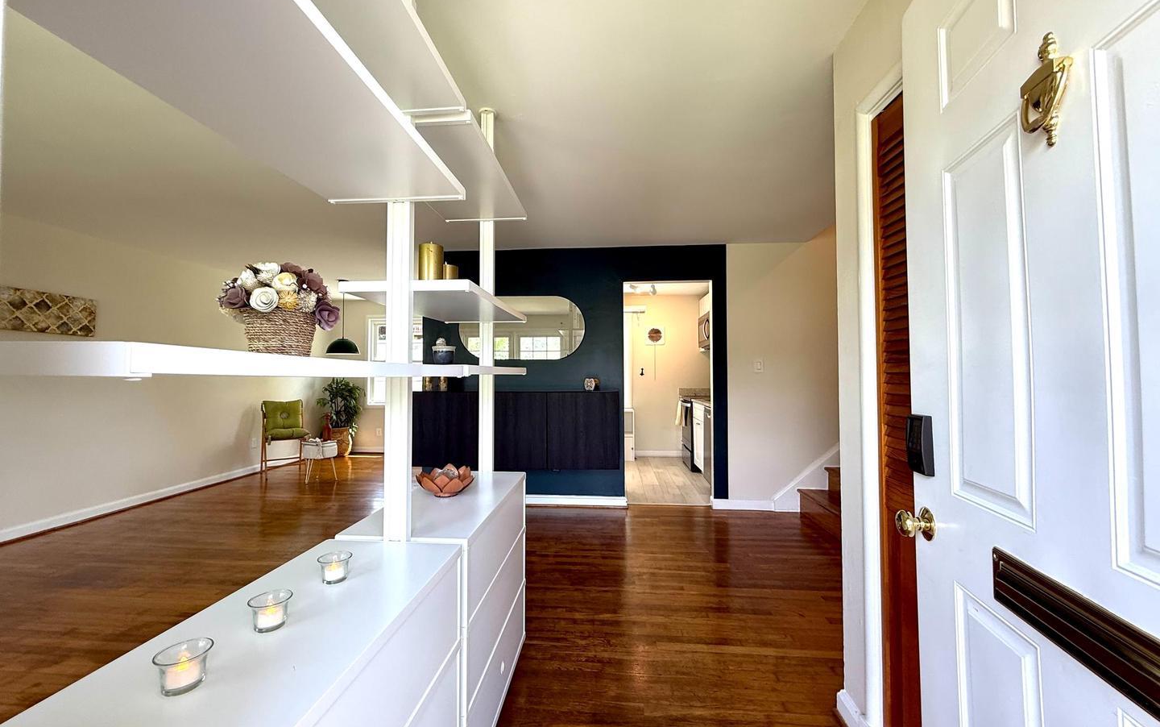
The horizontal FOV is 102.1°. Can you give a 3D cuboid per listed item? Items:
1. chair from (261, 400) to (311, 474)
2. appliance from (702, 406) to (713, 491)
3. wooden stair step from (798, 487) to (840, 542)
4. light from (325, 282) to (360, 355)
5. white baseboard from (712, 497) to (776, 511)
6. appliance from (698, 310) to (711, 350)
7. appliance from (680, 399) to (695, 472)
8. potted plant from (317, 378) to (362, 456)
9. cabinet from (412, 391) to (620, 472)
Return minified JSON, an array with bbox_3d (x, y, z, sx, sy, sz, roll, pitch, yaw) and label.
[{"bbox_3d":[-3.642,0.914,5.795,0.480,0.920,0.540,1,-2,-40],"label":"chair"},{"bbox_3d":[1.656,0.915,4.923,0.620,0.870,0.600,0,-1,5],"label":"appliance"},{"bbox_3d":[2.063,1.218,3.764,0.280,0.205,0.890,0,-1,5],"label":"wooden stair step"},{"bbox_3d":[-3.001,-0.589,5.952,0.390,0.940,0.390,0,-1,5],"label":"light"},{"bbox_3d":[1.480,1.282,4.268,0.550,0.100,0.020,0,-1,5],"label":"white baseboard"},{"bbox_3d":[1.859,-0.460,6.256,0.410,0.430,0.760,0,-1,5],"label":"appliance"},{"bbox_3d":[1.765,0.926,6.239,0.670,0.915,0.770,0,-1,5],"label":"appliance"},{"bbox_3d":[-3.608,0.797,7.109,0.640,1.220,0.620,0,-1,5],"label":"potted plant"},{"bbox_3d":[-0.552,0.581,4.244,1.810,0.660,0.420,0,-1,5],"label":"cabinet"}]

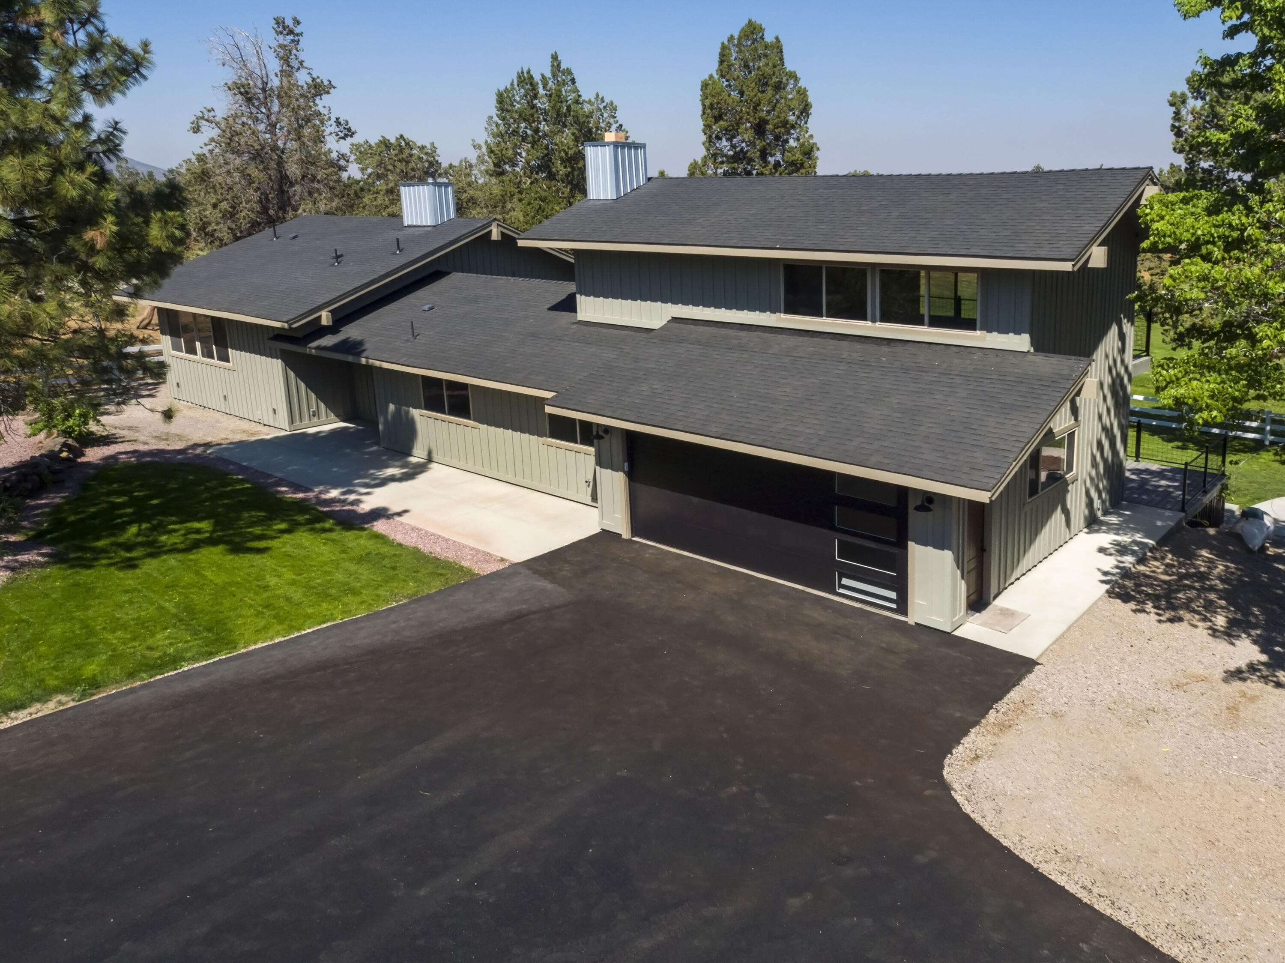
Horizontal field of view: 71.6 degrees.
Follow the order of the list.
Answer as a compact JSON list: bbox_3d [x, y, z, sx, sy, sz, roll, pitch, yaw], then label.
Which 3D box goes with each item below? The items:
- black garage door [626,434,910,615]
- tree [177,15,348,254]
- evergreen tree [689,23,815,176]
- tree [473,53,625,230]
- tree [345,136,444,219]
[{"bbox_3d":[1.947,0.536,15.004,5.580,2.150,0.300,14,23,40],"label":"black garage door"},{"bbox_3d":[-16.284,-12.780,39.746,7.605,13.509,7.605,-7,18,-20],"label":"tree"},{"bbox_3d":[4.346,-11.334,36.140,5.089,12.399,5.089,1,17,6],"label":"evergreen tree"},{"bbox_3d":[-3.700,-10.967,36.849,6.168,11.460,6.168,-2,17,-5],"label":"tree"},{"bbox_3d":[-12.024,-12.145,44.915,5.237,9.171,5.237,-5,18,-14],"label":"tree"}]

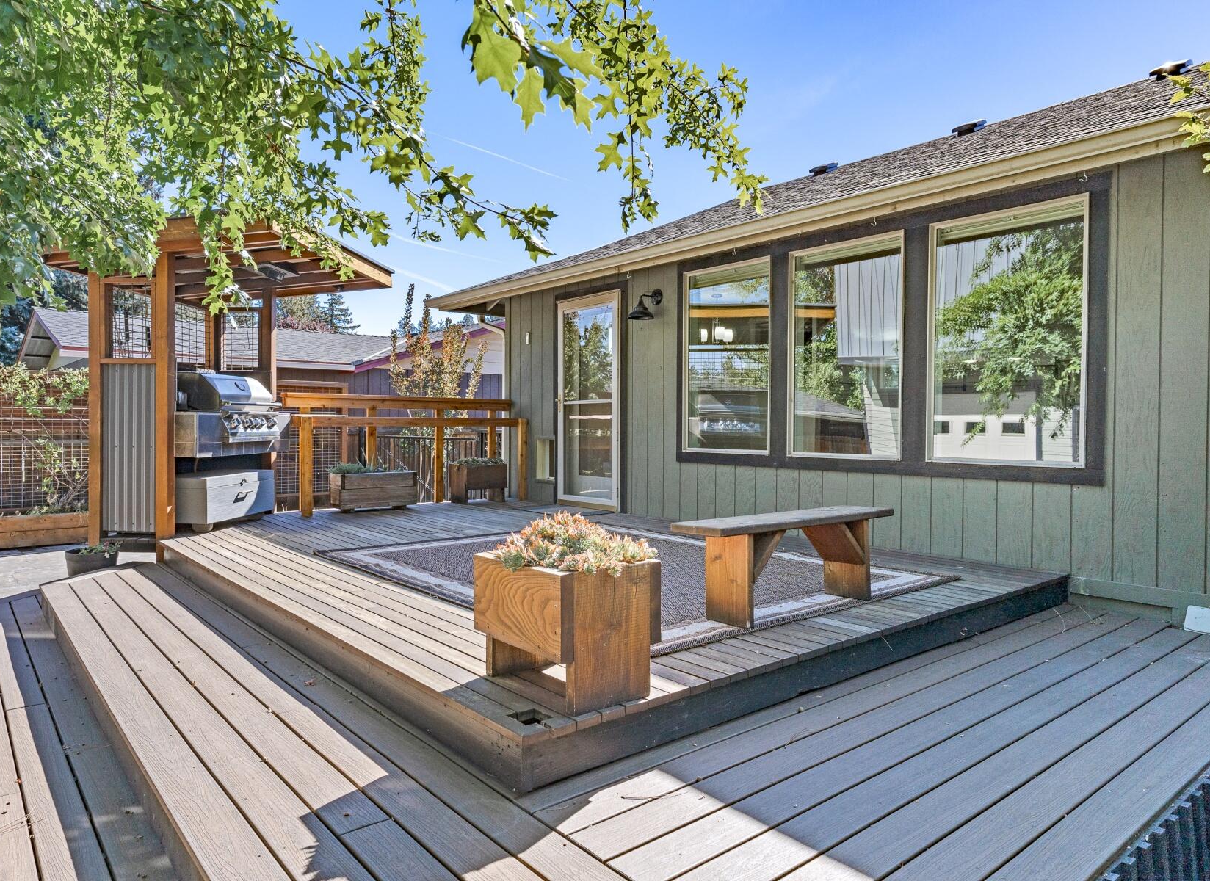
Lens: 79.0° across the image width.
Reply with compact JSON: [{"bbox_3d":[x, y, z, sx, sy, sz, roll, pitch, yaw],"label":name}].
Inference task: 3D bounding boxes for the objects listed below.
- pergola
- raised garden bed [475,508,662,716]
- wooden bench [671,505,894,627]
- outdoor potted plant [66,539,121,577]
[{"bbox_3d":[-2.986,-0.367,5.985,1.728,2.424,2.175,0,1,6],"label":"pergola"},{"bbox_3d":[-0.126,0.541,2.379,0.378,0.490,0.493,0,1,-39],"label":"raised garden bed"},{"bbox_3d":[0.848,0.557,3.356,1.219,0.432,0.288,0,1,-38],"label":"wooden bench"},{"bbox_3d":[-3.630,0.865,5.220,0.330,0.300,0.330,0,1,0],"label":"outdoor potted plant"}]

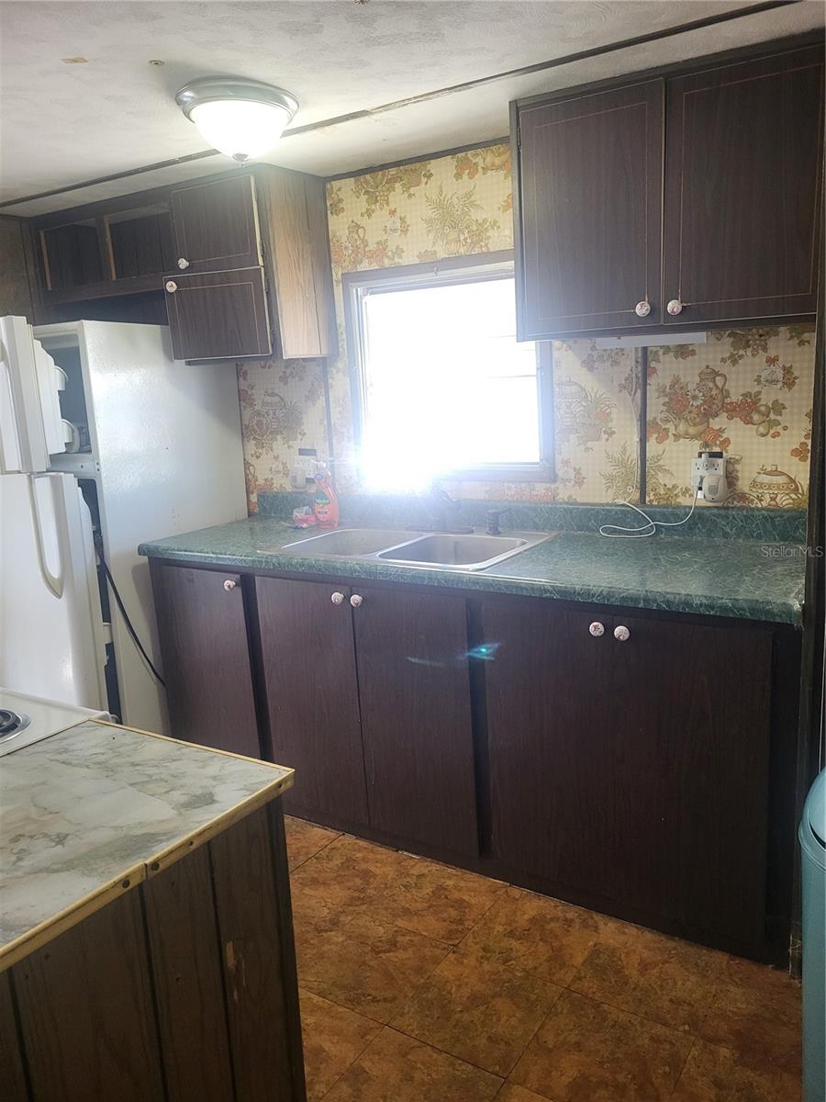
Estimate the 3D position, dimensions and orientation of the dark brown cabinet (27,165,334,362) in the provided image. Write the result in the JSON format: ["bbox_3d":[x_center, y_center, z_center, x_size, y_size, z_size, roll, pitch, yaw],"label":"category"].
[{"bbox_3d":[-0.929,-1.047,3.263,1.270,0.636,0.335,5,14,32],"label":"dark brown cabinet"}]

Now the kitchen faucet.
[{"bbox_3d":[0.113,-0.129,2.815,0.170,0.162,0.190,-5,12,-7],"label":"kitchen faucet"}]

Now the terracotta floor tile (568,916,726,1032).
[{"bbox_3d":[0.577,1.040,2.045,0.310,0.008,0.305,5,15,33],"label":"terracotta floor tile"}]

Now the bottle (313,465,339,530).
[{"bbox_3d":[-0.329,-0.207,3.091,0.090,0.244,0.060,2,13,21],"label":"bottle"}]

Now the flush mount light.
[{"bbox_3d":[-0.449,-1.094,2.143,0.312,0.148,0.312,-3,12,1],"label":"flush mount light"}]

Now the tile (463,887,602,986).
[{"bbox_3d":[0.319,1.019,2.206,0.300,0.008,0.305,5,15,33],"label":"tile"}]

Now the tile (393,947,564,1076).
[{"bbox_3d":[0.151,1.082,1.960,0.305,0.008,0.305,5,15,33],"label":"tile"}]

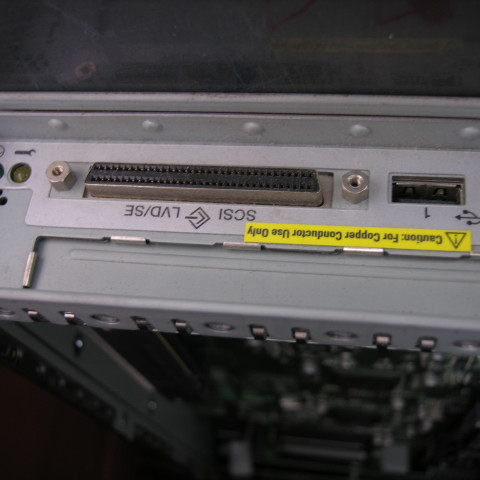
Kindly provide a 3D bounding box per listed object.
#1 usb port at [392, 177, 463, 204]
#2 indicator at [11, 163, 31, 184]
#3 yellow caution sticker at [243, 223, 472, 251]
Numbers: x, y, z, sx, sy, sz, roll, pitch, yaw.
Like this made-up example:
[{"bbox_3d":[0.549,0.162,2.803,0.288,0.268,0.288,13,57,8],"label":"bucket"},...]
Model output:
[{"bbox_3d":[0.036,-0.008,0.134,0.013,0.009,0.006,3,67,9],"label":"usb port"},{"bbox_3d":[-0.046,-0.013,0.145,0.005,0.005,0.005,3,67,9],"label":"indicator"},{"bbox_3d":[0.022,-0.001,0.128,0.042,0.001,0.004,3,67,9],"label":"yellow caution sticker"}]

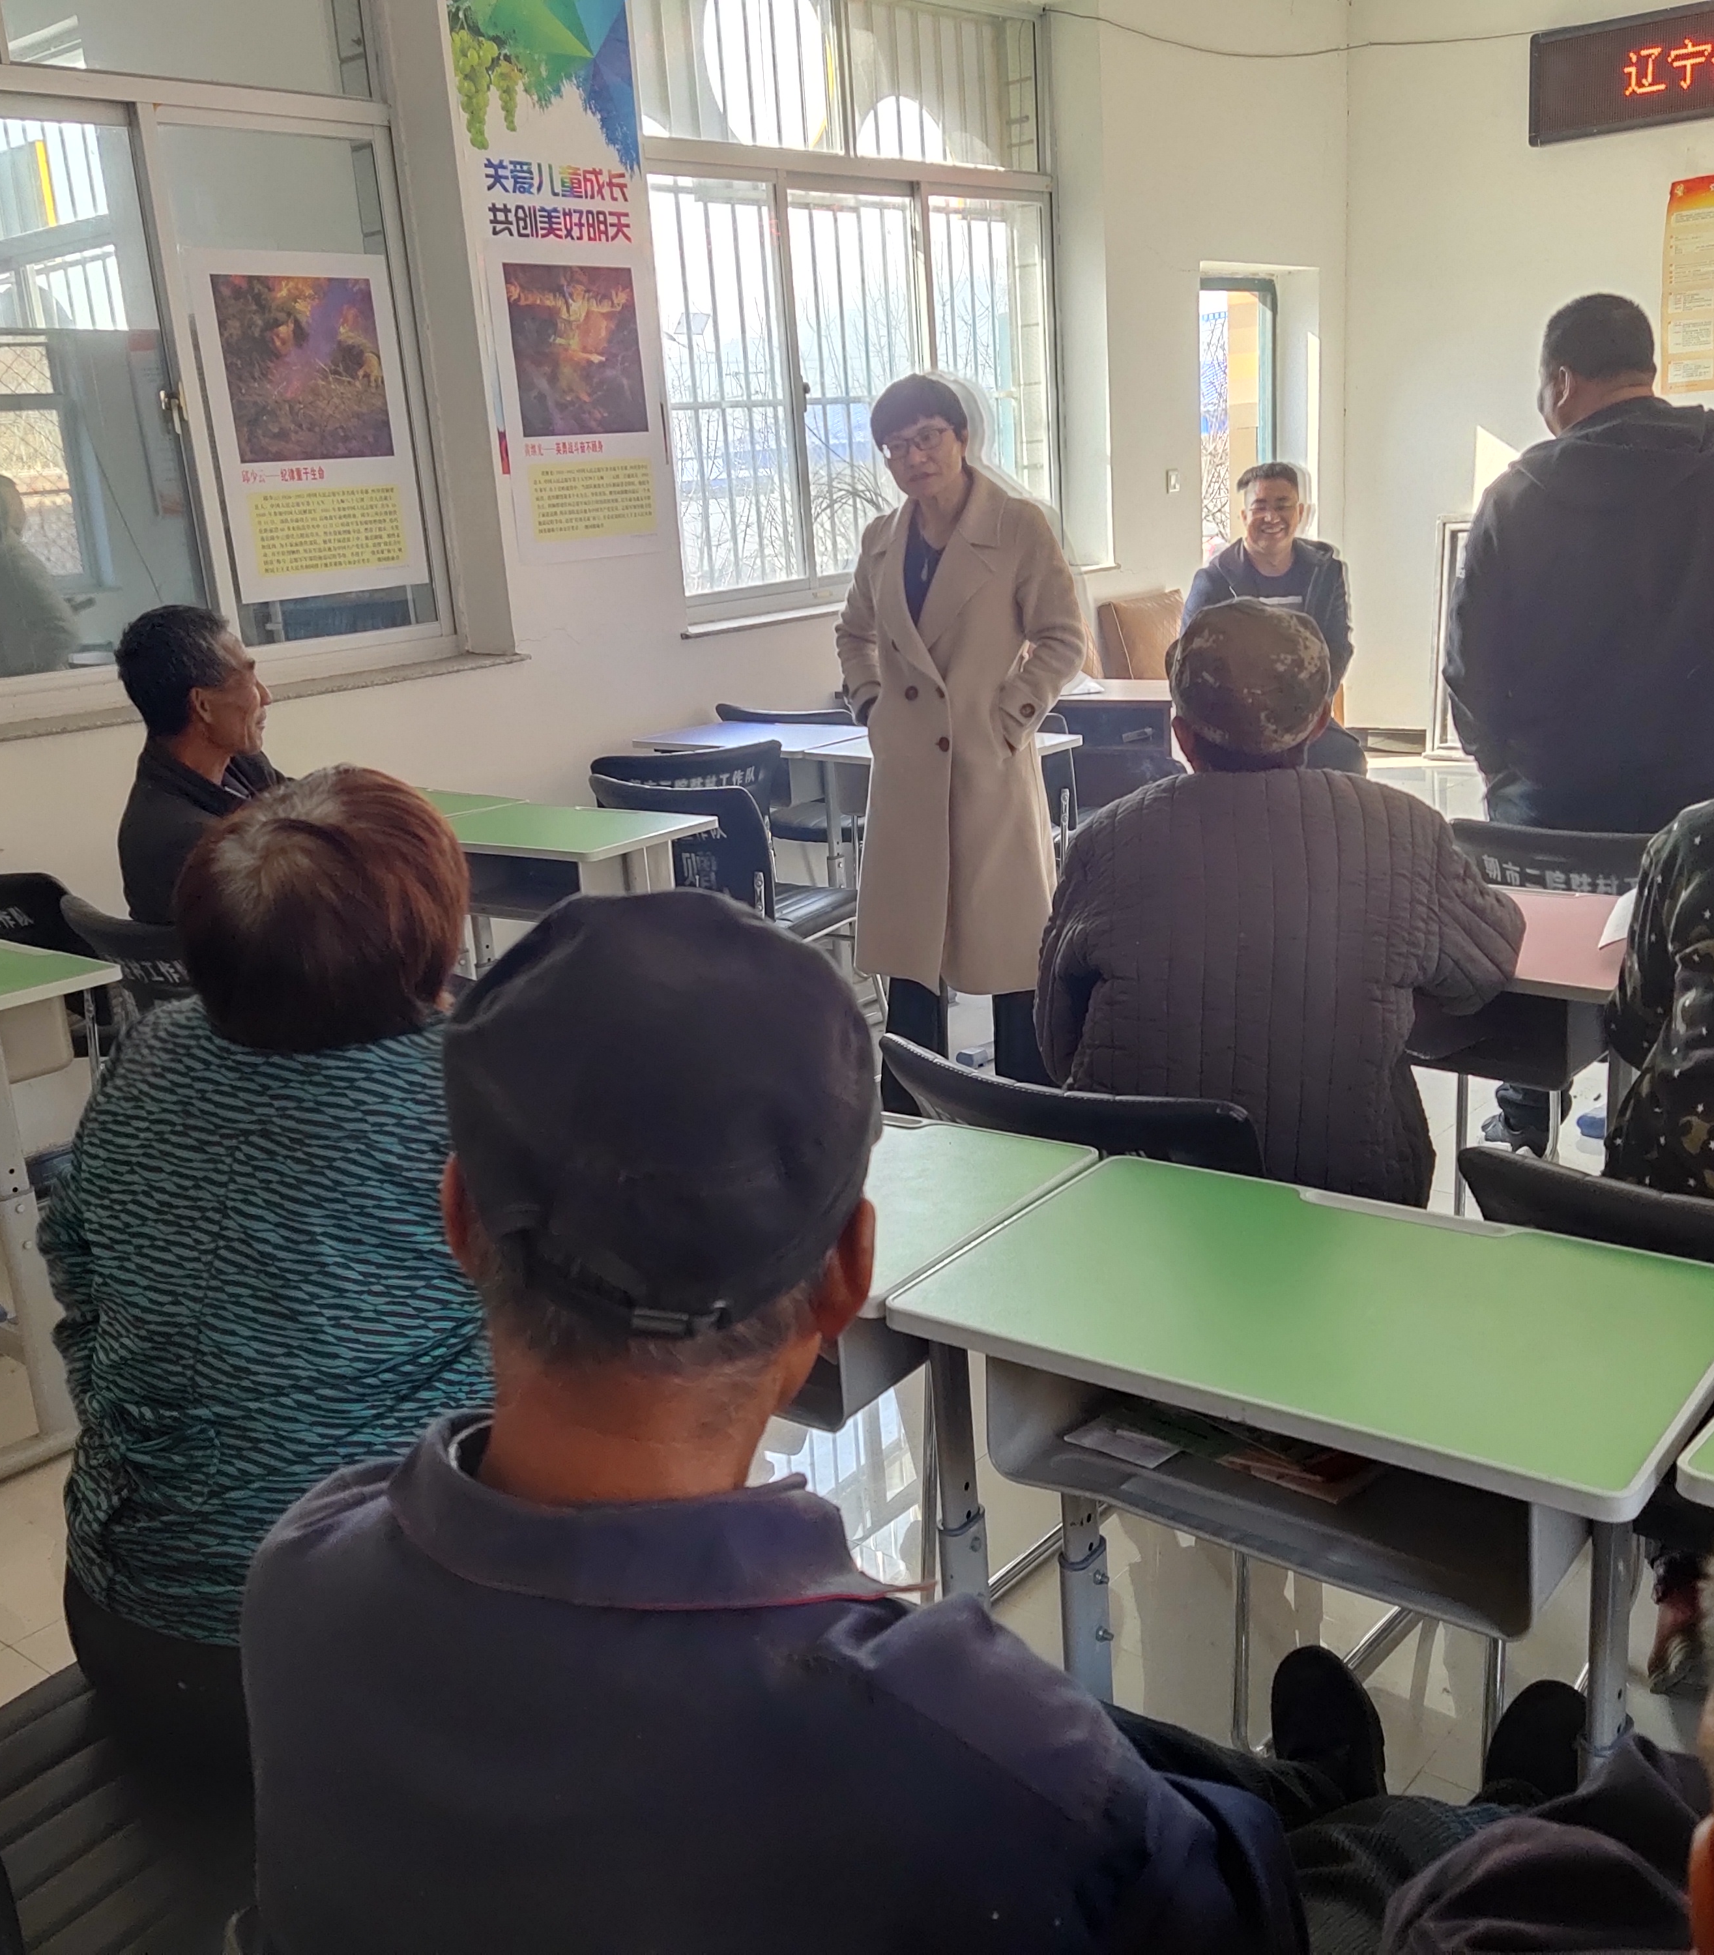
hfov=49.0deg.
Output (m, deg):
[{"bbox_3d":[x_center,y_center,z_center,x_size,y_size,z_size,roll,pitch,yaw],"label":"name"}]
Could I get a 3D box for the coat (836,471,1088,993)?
[{"bbox_3d":[0.210,-0.453,3.663,0.490,1.030,0.350,-1,16,13],"label":"coat"}]

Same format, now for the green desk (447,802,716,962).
[{"bbox_3d":[-0.614,0.054,4.011,0.610,0.757,0.425,8,19,37],"label":"green desk"}]

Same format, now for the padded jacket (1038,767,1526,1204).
[{"bbox_3d":[0.532,0.012,2.396,0.620,0.630,0.480,0,16,16],"label":"padded jacket"}]

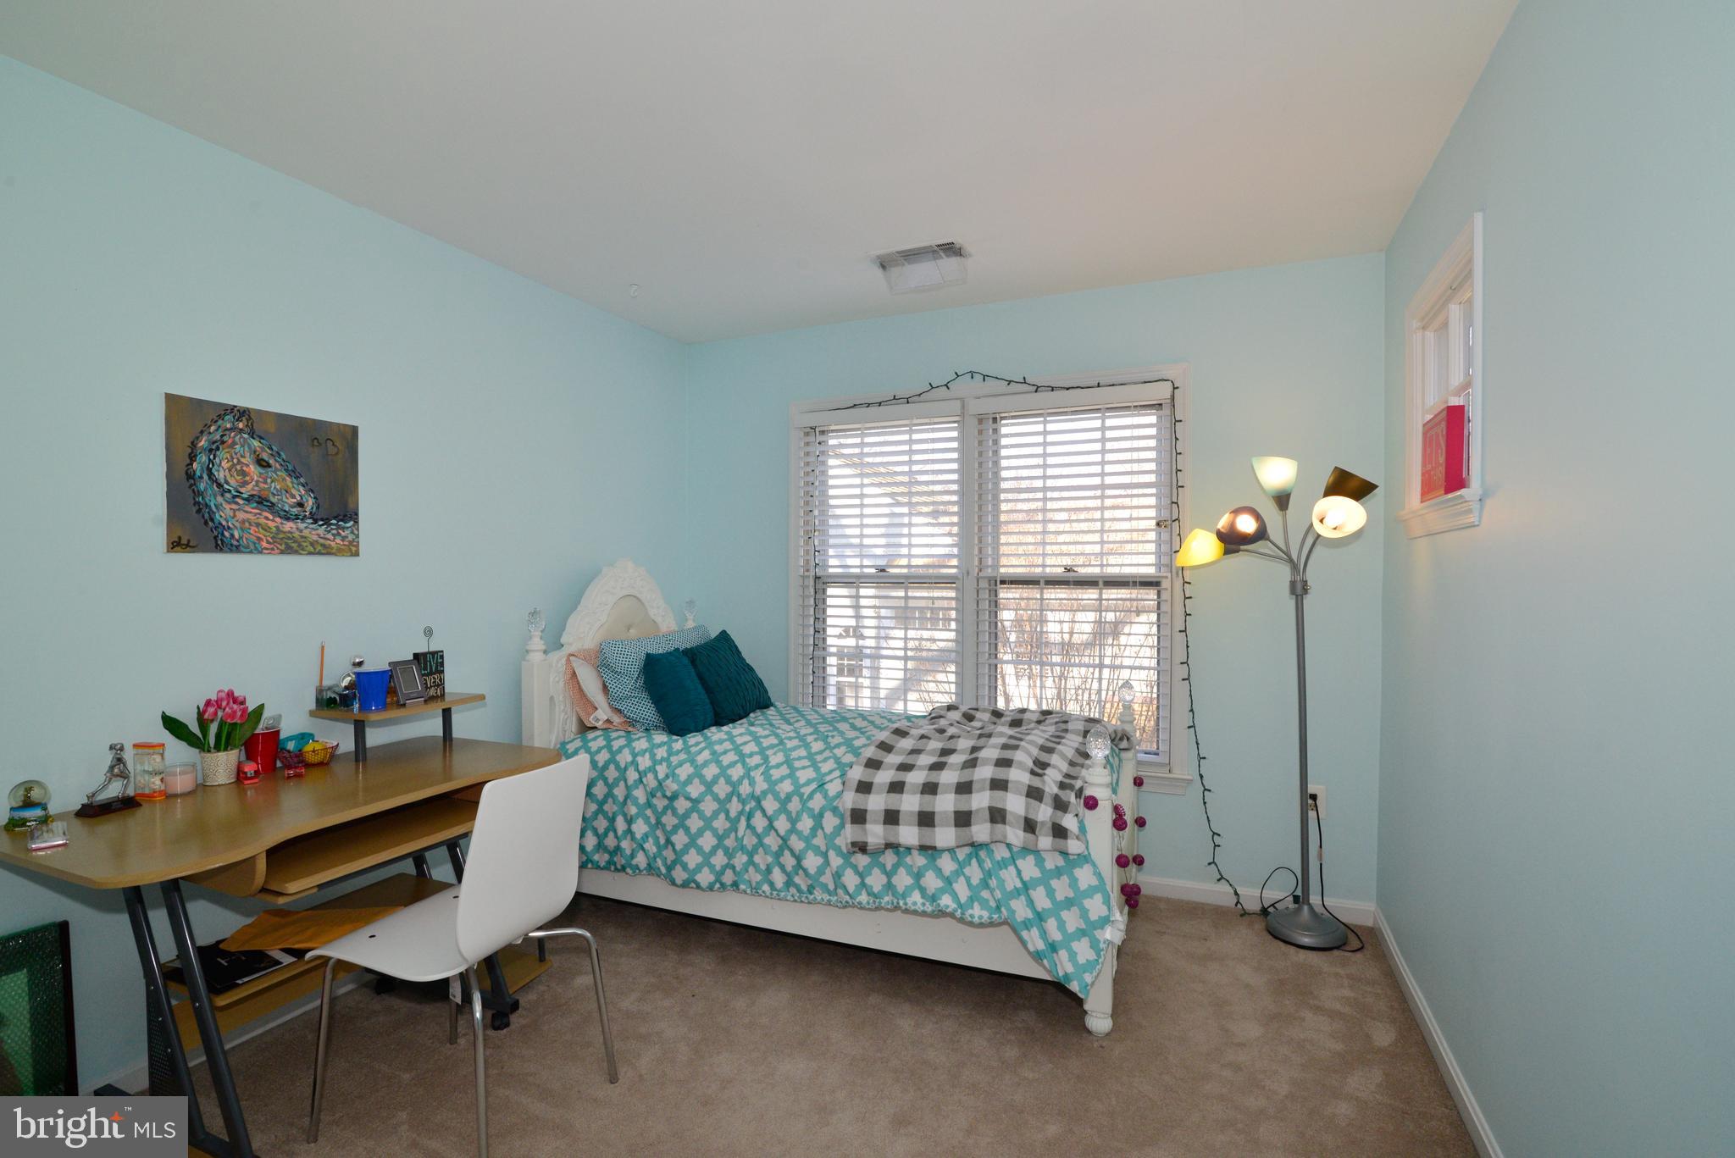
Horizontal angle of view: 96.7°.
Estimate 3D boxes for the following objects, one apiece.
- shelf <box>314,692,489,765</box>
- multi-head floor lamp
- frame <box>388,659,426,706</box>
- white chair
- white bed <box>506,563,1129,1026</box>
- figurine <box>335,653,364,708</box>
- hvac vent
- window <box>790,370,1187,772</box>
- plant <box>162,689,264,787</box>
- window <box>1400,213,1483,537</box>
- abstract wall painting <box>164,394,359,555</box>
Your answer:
[{"bbox_3d":[-1.450,0.455,2.404,0.235,0.145,0.420,0,1,25],"label":"shelf"},{"bbox_3d":[1.422,0.427,2.720,0.640,1.700,0.470,0,1,22],"label":"multi-head floor lamp"},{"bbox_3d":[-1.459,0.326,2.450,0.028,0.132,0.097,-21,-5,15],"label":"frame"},{"bbox_3d":[-0.953,0.865,1.860,0.550,0.840,0.420,0,1,18],"label":"white chair"},{"bbox_3d":[-0.127,0.594,3.052,2.180,1.352,1.050,0,1,22],"label":"white bed"},{"bbox_3d":[-1.544,0.308,2.316,0.070,0.155,0.070,0,1,25],"label":"figurine"},{"bbox_3d":[0.207,-1.137,2.823,0.340,0.060,0.250,0,1,22],"label":"hvac vent"},{"bbox_3d":[0.453,-0.031,3.379,1.750,1.600,0.110,0,1,22],"label":"window"},{"bbox_3d":[-1.686,0.410,2.008,0.145,0.238,0.195,0,1,25],"label":"plant"},{"bbox_3d":[1.525,-0.485,2.057,0.100,0.720,0.720,0,1,25],"label":"window"},{"bbox_3d":[-1.684,-0.271,2.173,0.025,0.401,0.483,0,1,25],"label":"abstract wall painting"}]

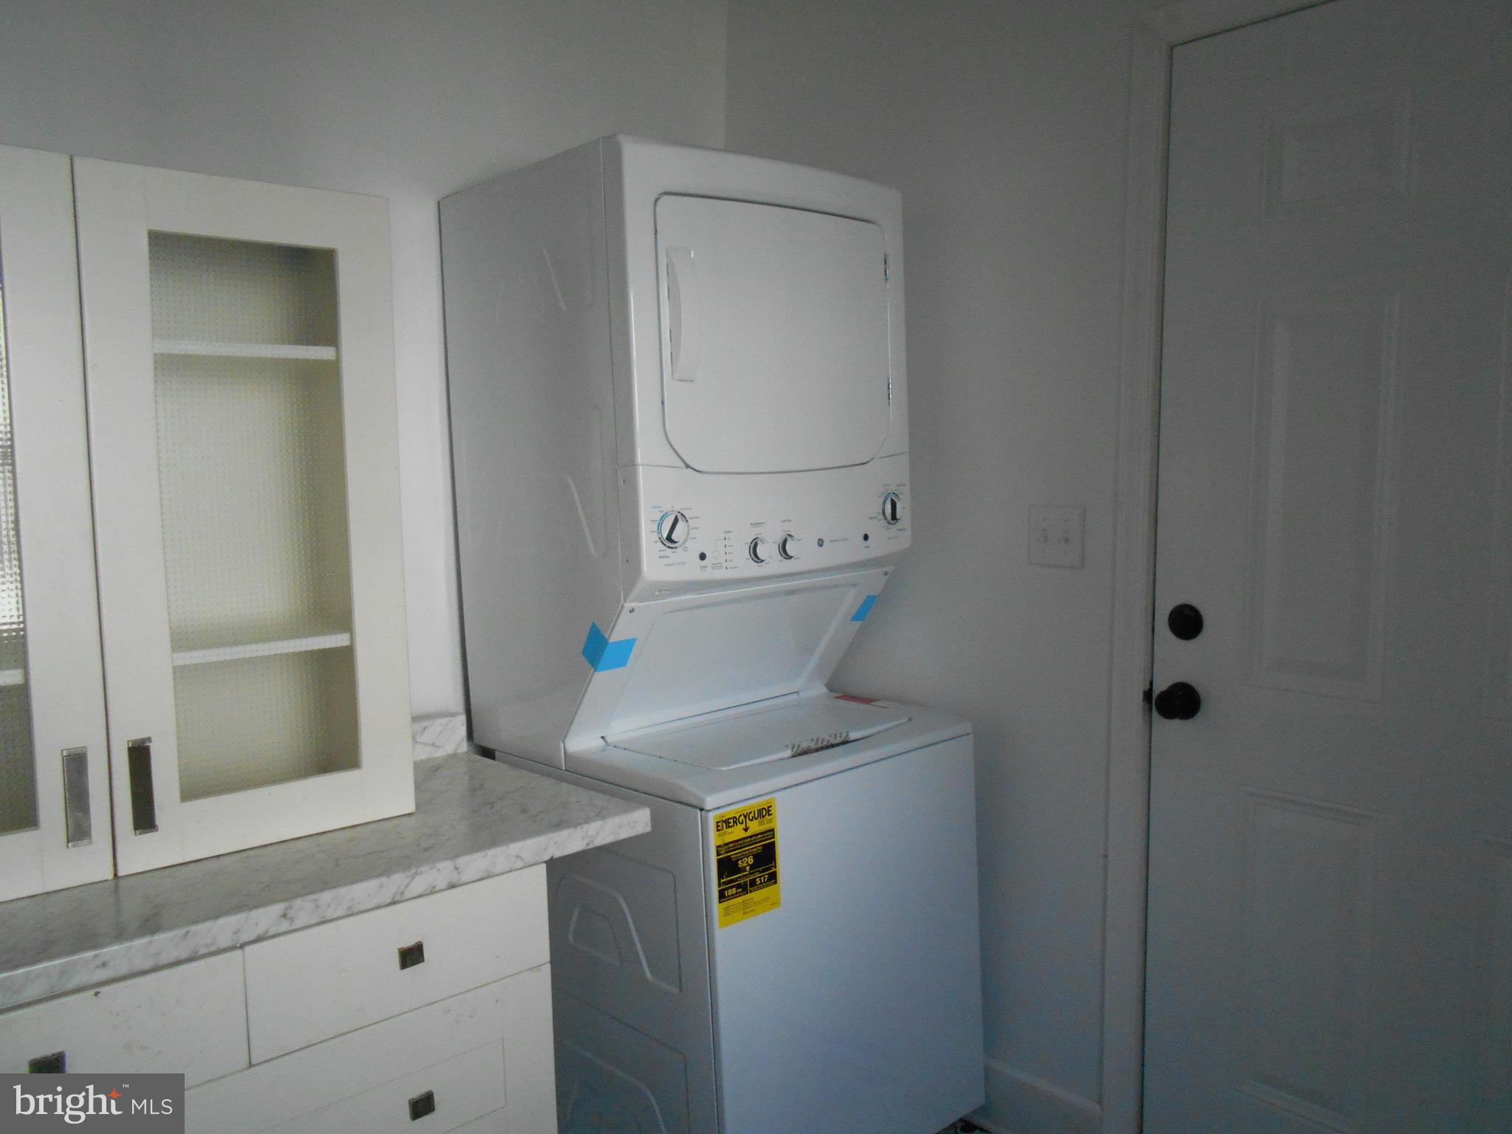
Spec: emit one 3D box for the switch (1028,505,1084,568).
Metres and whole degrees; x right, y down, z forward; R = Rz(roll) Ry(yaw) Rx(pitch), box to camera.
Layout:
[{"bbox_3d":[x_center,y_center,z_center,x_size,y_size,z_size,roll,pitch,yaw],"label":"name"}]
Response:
[{"bbox_3d":[0.571,-0.058,2.158,0.015,0.115,0.117,-6,8,-42],"label":"switch"}]

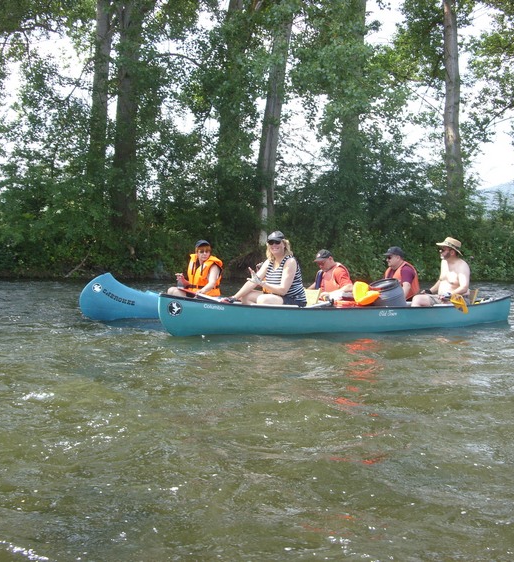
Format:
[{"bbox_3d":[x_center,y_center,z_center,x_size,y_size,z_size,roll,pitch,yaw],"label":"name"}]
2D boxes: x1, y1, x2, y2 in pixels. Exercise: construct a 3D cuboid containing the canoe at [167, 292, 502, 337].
[{"bbox_3d":[1.200,0.360,9.400,5.200,0.500,0.900,-1,1,-34],"label":"canoe"}]

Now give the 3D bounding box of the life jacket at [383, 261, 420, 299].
[{"bbox_3d":[1.900,-0.010,10.750,0.360,0.520,0.440,0,1,-16],"label":"life jacket"}]

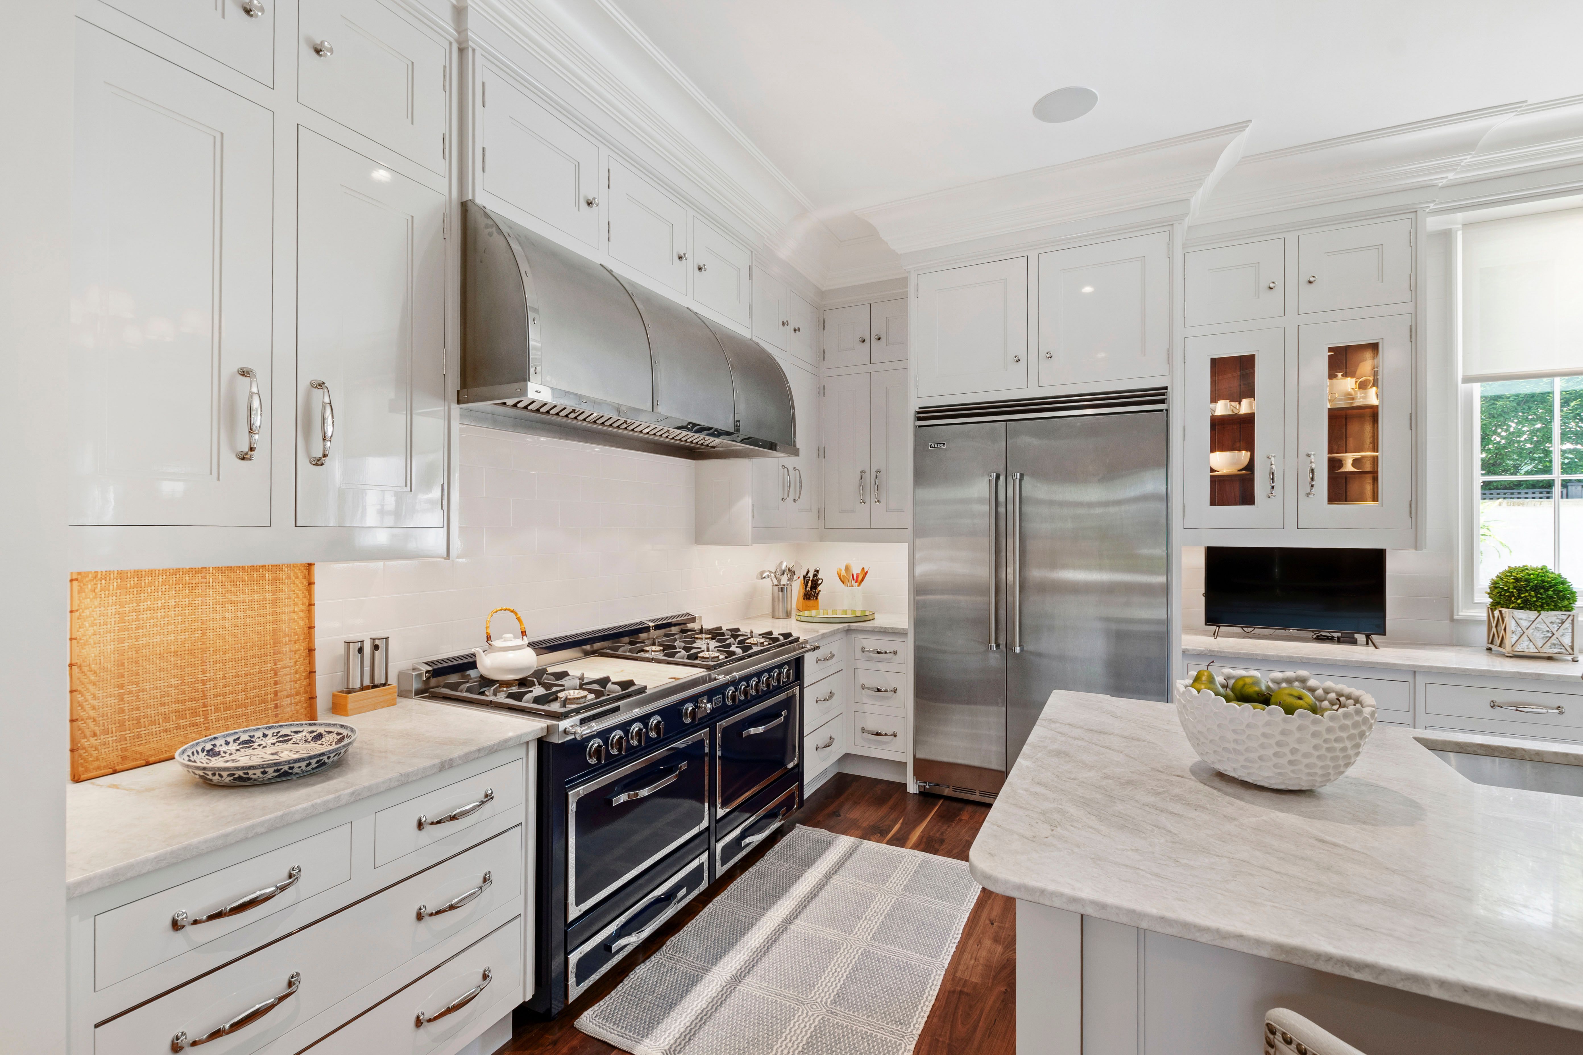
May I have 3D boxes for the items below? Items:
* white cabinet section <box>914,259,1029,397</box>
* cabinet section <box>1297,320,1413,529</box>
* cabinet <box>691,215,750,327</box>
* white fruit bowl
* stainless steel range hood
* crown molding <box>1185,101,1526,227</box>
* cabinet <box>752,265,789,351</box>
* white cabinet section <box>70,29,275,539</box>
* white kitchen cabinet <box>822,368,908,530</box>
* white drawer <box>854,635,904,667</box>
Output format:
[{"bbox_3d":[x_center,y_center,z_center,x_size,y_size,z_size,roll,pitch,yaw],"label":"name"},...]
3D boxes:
[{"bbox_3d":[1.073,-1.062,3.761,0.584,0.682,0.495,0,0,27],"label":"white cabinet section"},{"bbox_3d":[2.657,-0.469,3.173,0.406,0.963,0.330,0,0,27],"label":"cabinet section"},{"bbox_3d":[-0.475,-1.208,3.251,0.340,0.376,0.487,0,0,28],"label":"cabinet"},{"bbox_3d":[1.117,0.478,1.527,0.386,0.203,0.386,0,0,28],"label":"white fruit bowl"},{"bbox_3d":[-0.633,-0.669,2.737,0.645,0.640,1.645,0,0,28],"label":"stainless steel range hood"},{"bbox_3d":[2.470,-1.609,2.988,1.156,0.195,0.210,0,0,28],"label":"crown molding"},{"bbox_3d":[-0.245,-1.203,3.735,0.310,0.375,0.364,0,0,28],"label":"cabinet"},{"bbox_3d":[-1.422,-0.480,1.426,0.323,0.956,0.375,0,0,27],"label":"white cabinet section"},{"bbox_3d":[0.551,-0.482,4.246,0.660,0.990,0.275,0,0,28],"label":"white kitchen cabinet"},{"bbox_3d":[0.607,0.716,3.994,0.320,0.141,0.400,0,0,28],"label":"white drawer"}]

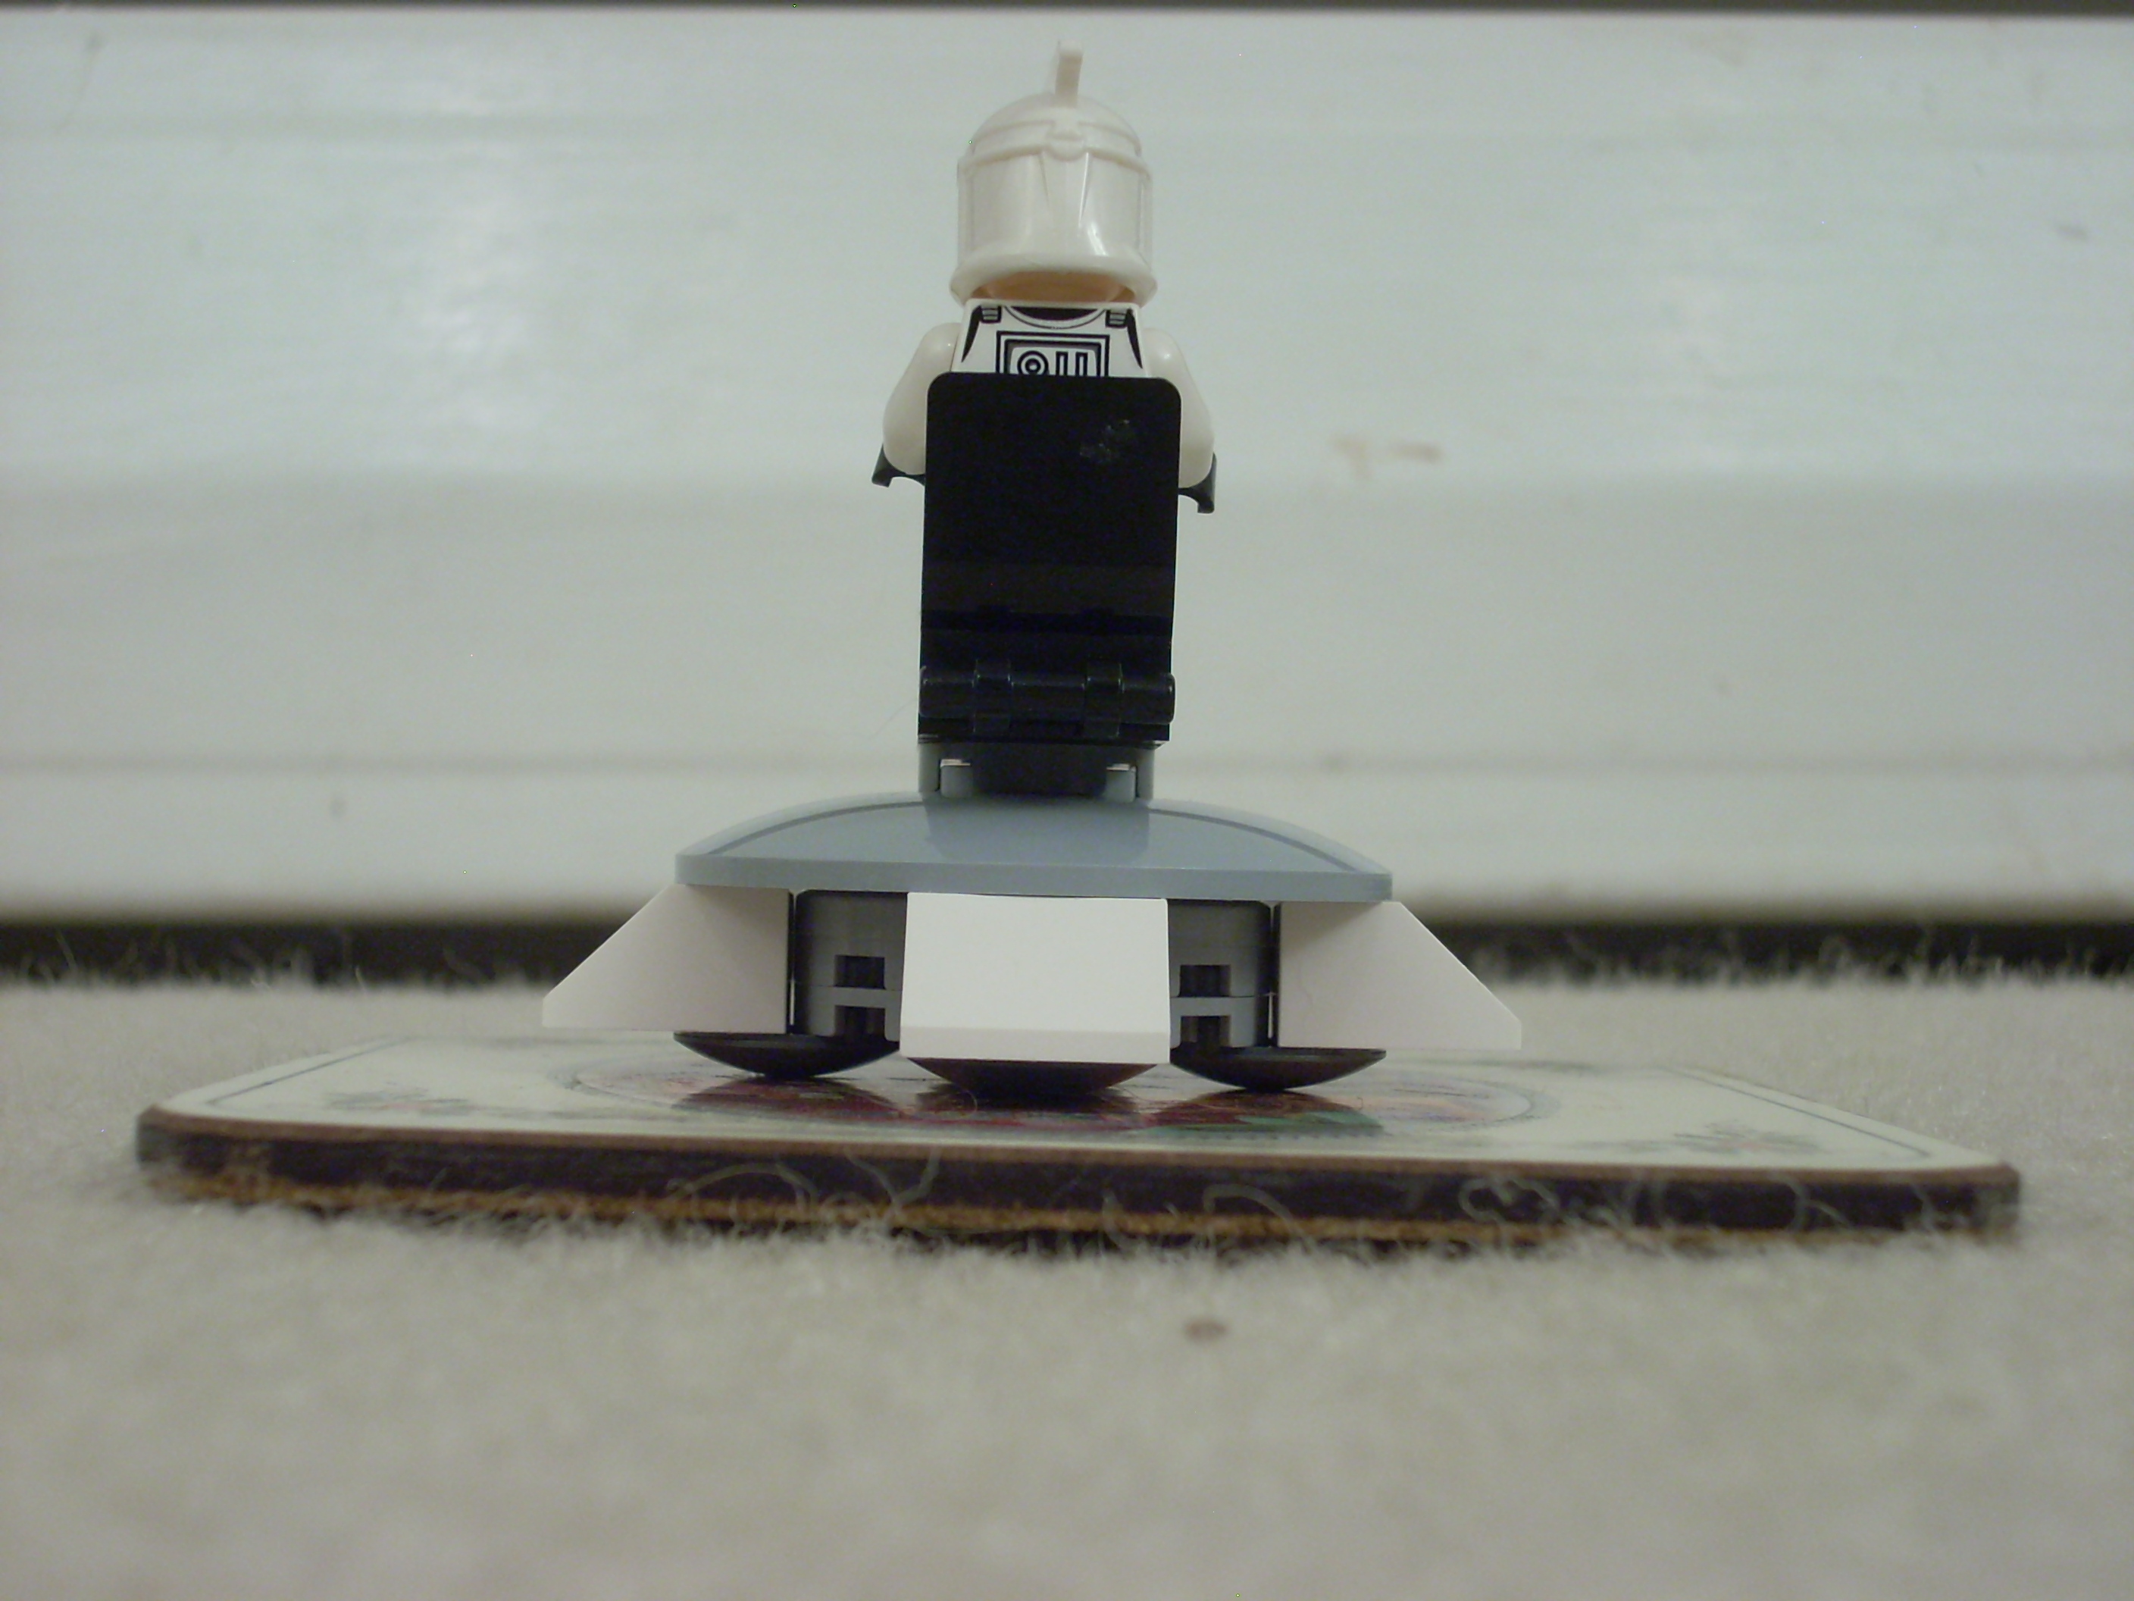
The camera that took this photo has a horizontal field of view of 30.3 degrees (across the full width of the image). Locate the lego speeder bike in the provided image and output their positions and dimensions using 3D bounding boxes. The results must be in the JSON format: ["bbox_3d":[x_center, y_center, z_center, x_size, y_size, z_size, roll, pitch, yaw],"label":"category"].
[{"bbox_3d":[-0.002,-0.016,0.266,0.064,0.070,0.065,1,-1,-1],"label":"lego speeder bike"}]

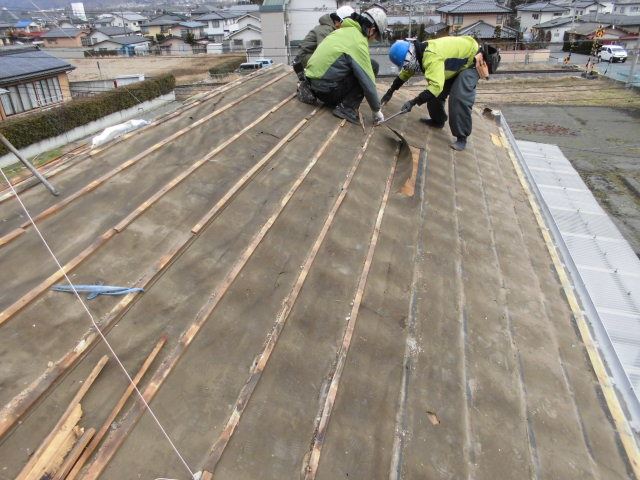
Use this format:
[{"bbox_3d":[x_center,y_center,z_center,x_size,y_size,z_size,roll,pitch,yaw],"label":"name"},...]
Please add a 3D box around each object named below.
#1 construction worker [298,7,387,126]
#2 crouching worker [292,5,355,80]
[{"bbox_3d":[0.189,-1.676,4.618,0.800,0.970,0.580,-6,26,-7],"label":"construction worker"},{"bbox_3d":[0.099,-1.957,5.014,0.760,0.870,0.550,-6,26,-7],"label":"crouching worker"}]

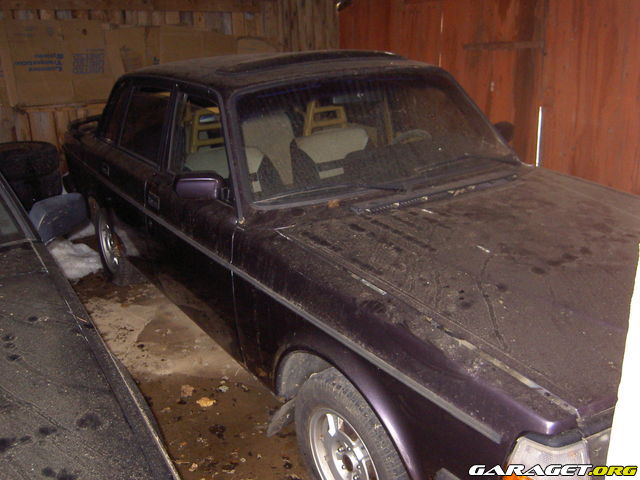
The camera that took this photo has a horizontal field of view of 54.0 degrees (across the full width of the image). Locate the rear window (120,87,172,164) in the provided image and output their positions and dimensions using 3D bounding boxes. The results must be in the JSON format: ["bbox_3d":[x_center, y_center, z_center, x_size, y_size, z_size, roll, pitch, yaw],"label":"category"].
[{"bbox_3d":[-0.907,-0.618,3.291,0.040,0.360,0.670,8,10,-36],"label":"rear window"}]

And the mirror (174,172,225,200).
[{"bbox_3d":[-0.449,-0.200,2.352,0.185,0.100,0.080,-4,18,-7],"label":"mirror"}]

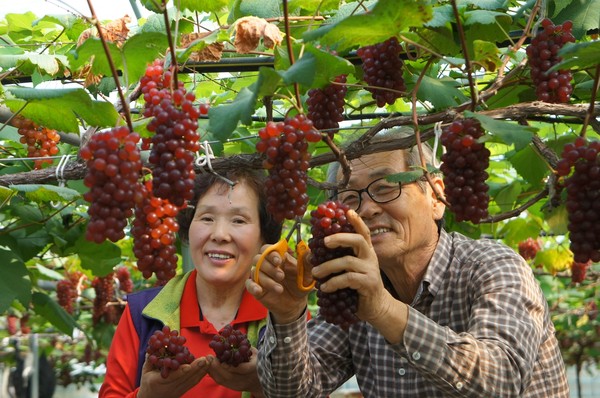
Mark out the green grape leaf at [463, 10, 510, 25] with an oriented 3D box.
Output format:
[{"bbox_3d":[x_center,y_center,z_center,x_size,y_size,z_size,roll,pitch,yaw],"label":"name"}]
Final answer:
[{"bbox_3d":[0.355,-0.345,2.500,0.095,0.035,0.085,0,-7,0],"label":"green grape leaf"}]

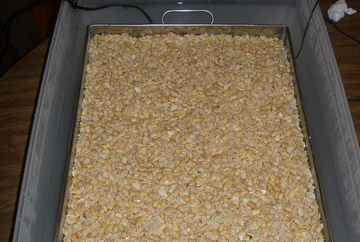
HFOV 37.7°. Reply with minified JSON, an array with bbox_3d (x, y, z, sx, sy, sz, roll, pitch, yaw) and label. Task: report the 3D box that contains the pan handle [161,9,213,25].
[{"bbox_3d":[0.015,-0.181,0.936,0.095,0.037,0.006,0,52,-1],"label":"pan handle"}]

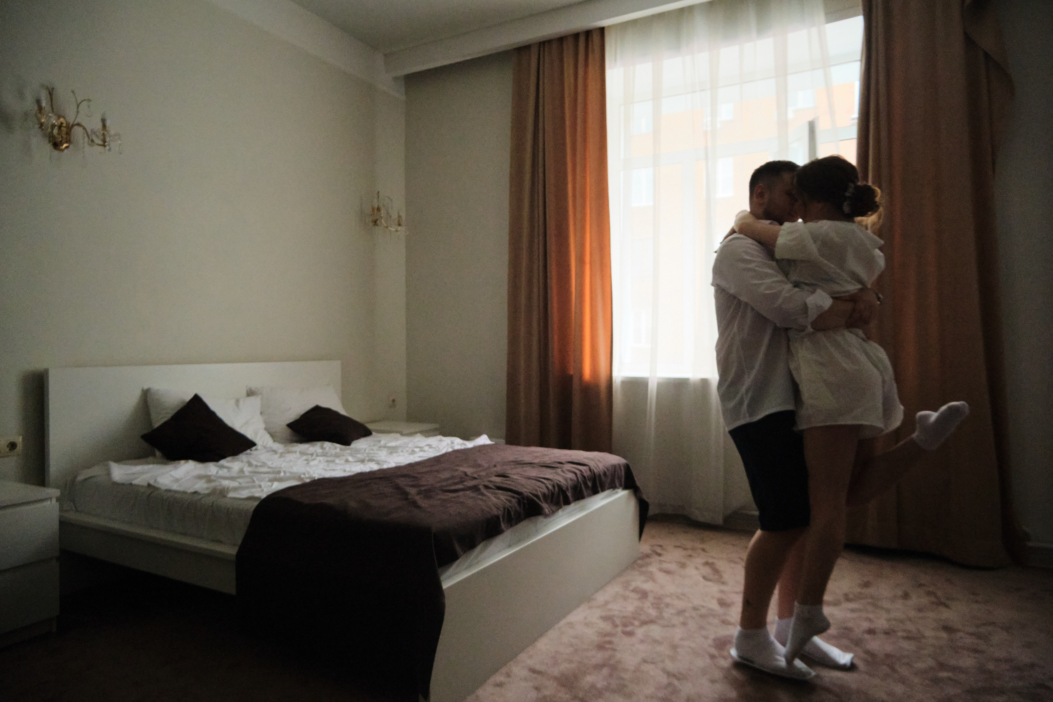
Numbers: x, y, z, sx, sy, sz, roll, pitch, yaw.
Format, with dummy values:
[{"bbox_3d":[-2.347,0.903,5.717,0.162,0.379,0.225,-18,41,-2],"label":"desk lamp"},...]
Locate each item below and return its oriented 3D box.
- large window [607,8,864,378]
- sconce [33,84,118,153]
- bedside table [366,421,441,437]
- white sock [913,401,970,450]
[{"bbox_3d":[1.267,-0.865,4.181,1.780,2.080,0.250,0,0,29],"label":"large window"},{"bbox_3d":[-2.036,-1.022,3.032,0.180,0.270,0.330,0,0,29],"label":"sconce"},{"bbox_3d":[-0.937,0.799,4.683,0.480,0.550,0.400,0,0,29],"label":"bedside table"},{"bbox_3d":[1.281,0.230,2.080,0.195,0.125,0.090,-24,-15,37],"label":"white sock"}]

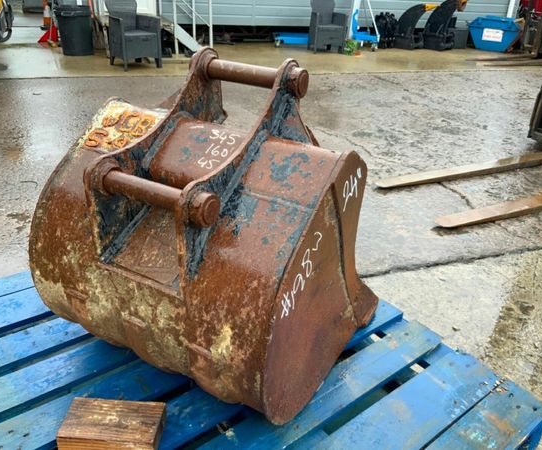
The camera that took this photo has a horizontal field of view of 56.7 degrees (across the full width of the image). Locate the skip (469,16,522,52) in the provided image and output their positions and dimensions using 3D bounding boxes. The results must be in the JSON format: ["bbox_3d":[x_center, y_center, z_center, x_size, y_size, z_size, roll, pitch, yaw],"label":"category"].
[{"bbox_3d":[4.542,-3.866,10.205,0.930,0.560,0.670,19,31,27],"label":"skip"}]

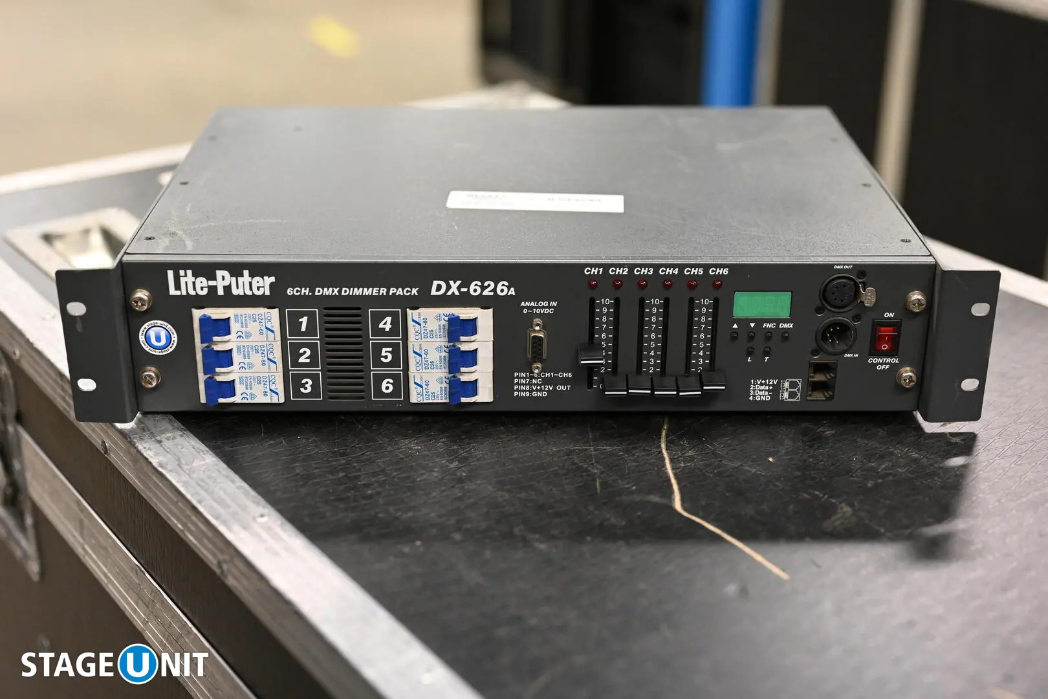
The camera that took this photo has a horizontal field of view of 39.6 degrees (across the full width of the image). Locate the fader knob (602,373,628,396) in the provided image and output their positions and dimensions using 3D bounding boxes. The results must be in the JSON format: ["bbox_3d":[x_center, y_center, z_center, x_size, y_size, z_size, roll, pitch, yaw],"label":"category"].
[{"bbox_3d":[0.049,0.020,0.776,0.012,0.010,0.010,0,25,-1],"label":"fader knob"}]

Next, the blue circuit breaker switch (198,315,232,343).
[{"bbox_3d":[-0.161,-0.011,0.760,0.014,0.014,0.009,0,25,0],"label":"blue circuit breaker switch"}]

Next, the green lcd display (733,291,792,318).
[{"bbox_3d":[0.125,-0.024,0.762,0.030,0.015,0.003,0,25,-1],"label":"green lcd display"}]

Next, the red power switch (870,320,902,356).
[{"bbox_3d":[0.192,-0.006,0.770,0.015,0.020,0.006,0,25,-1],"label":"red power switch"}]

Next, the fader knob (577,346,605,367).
[{"bbox_3d":[0.036,0.004,0.766,0.012,0.006,0.013,0,25,0],"label":"fader knob"}]

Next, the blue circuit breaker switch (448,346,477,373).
[{"bbox_3d":[-0.032,0.005,0.771,0.015,0.015,0.009,0,25,-1],"label":"blue circuit breaker switch"}]

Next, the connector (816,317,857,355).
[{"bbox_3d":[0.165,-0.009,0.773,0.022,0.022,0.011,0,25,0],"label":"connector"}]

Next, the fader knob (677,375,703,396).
[{"bbox_3d":[0.088,0.020,0.775,0.012,0.006,0.013,0,25,0],"label":"fader knob"}]

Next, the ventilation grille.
[{"bbox_3d":[-0.095,0.002,0.773,0.021,0.055,0.003,0,25,0],"label":"ventilation grille"}]

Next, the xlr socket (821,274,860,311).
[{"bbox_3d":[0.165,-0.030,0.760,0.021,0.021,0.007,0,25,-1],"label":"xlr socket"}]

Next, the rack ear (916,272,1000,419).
[{"bbox_3d":[0.229,-0.003,0.767,0.032,0.088,0.013,0,25,-1],"label":"rack ear"}]

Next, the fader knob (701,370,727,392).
[{"bbox_3d":[0.101,0.017,0.773,0.012,0.006,0.013,0,25,0],"label":"fader knob"}]

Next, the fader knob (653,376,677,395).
[{"bbox_3d":[0.075,0.020,0.774,0.012,0.006,0.013,0,25,0],"label":"fader knob"}]

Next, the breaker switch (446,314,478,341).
[{"bbox_3d":[-0.032,-0.011,0.761,0.015,0.014,0.009,0,25,0],"label":"breaker switch"}]

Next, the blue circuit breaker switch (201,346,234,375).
[{"bbox_3d":[-0.161,0.005,0.769,0.016,0.015,0.009,0,25,-1],"label":"blue circuit breaker switch"}]

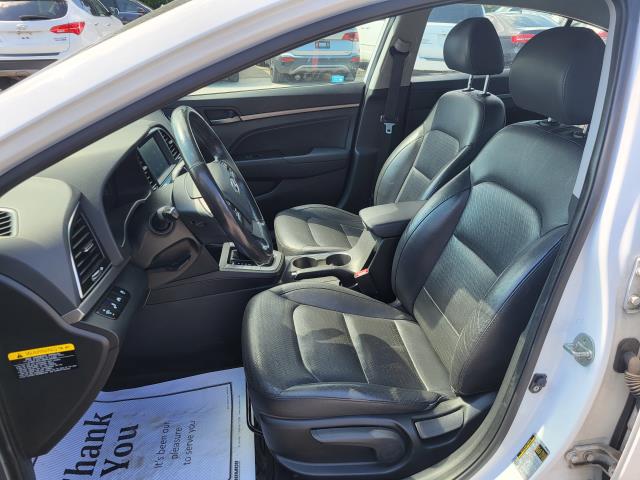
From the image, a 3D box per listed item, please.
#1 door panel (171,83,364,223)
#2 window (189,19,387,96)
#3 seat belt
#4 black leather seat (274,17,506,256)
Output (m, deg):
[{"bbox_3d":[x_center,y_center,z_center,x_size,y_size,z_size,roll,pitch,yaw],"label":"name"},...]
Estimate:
[{"bbox_3d":[-0.249,-0.331,2.036,0.880,0.620,0.130,-2,24,-5],"label":"door panel"},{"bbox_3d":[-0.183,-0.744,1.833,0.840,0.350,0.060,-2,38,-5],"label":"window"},{"bbox_3d":[0.295,-0.543,1.948,0.080,0.560,0.080,1,29,-6],"label":"seat belt"},{"bbox_3d":[0.207,-0.289,1.750,0.780,0.920,0.520,-2,24,-5],"label":"black leather seat"}]

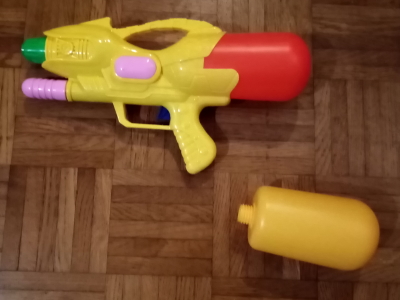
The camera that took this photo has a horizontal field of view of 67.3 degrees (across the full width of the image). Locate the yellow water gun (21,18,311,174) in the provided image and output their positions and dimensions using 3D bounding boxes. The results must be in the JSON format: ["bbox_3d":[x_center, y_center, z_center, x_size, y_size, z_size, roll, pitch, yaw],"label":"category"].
[{"bbox_3d":[-0.046,-0.074,0.393,0.385,0.093,0.209,2,83,-1],"label":"yellow water gun"}]

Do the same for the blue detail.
[{"bbox_3d":[-0.047,-0.048,0.394,0.018,0.012,0.018,2,83,-1],"label":"blue detail"}]

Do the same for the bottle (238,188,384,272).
[{"bbox_3d":[0.139,0.096,0.381,0.176,0.089,0.089,9,83,0],"label":"bottle"}]

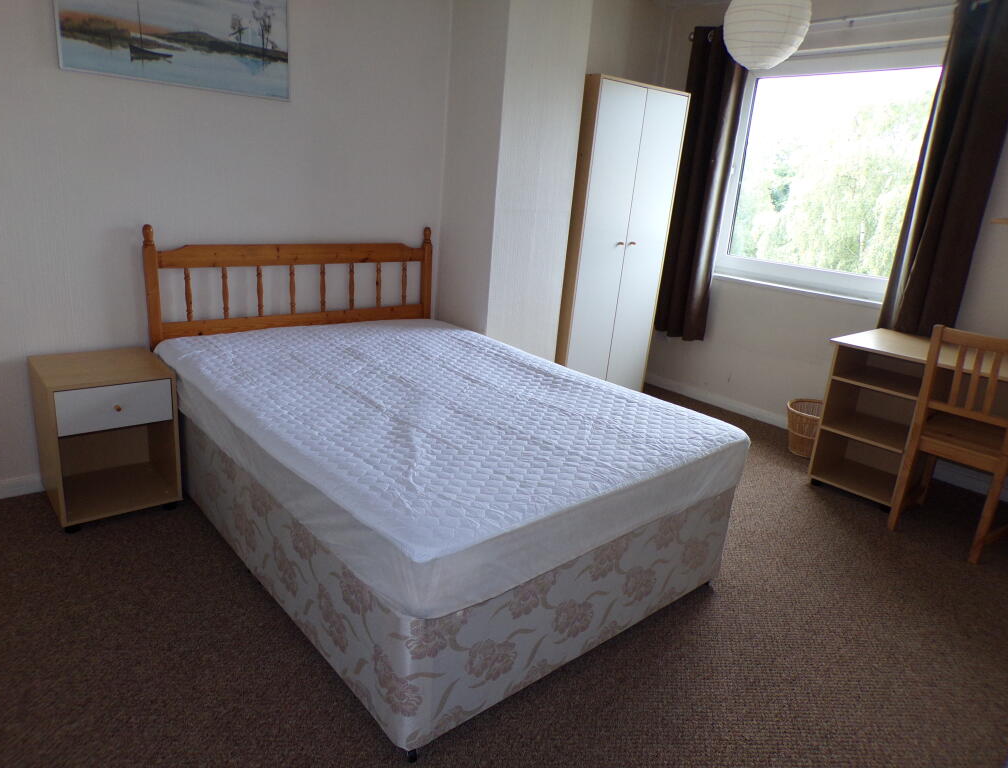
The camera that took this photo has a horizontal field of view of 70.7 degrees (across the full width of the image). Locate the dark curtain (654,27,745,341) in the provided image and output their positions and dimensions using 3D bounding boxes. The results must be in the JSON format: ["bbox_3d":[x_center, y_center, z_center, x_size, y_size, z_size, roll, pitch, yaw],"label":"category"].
[{"bbox_3d":[1.228,-1.224,4.459,0.115,1.890,0.440,-10,22,-40],"label":"dark curtain"}]

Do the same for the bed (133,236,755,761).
[{"bbox_3d":[-0.307,0.053,2.649,1.380,1.050,1.980,-10,22,-40],"label":"bed"}]

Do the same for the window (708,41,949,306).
[{"bbox_3d":[1.785,-1.174,4.002,0.100,1.310,1.200,-10,22,-40],"label":"window"}]

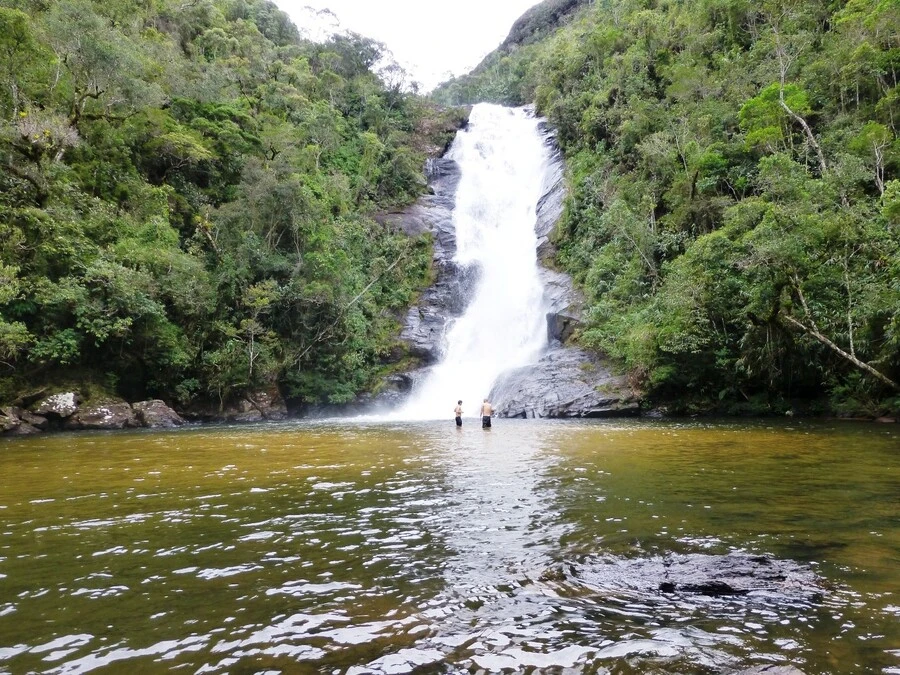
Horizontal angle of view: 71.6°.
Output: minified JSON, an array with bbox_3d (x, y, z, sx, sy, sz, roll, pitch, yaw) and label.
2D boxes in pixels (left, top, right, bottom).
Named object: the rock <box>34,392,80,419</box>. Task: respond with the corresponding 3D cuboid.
[{"bbox_3d":[-18.178,3.126,28.900,1.800,1.149,1.500,3,-6,-33],"label":"rock"}]

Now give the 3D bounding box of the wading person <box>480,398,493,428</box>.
[{"bbox_3d":[1.660,3.606,27.927,0.550,1.700,0.350,0,-5,6],"label":"wading person"}]

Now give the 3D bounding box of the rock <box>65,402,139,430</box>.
[{"bbox_3d":[-15.807,3.546,28.300,2.882,1.135,2.000,3,-6,-33],"label":"rock"}]

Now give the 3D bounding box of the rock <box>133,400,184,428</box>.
[{"bbox_3d":[-13.928,3.648,29.800,2.169,1.237,1.700,3,-6,-30],"label":"rock"}]

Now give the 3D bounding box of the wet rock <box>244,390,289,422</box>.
[{"bbox_3d":[-10.453,3.838,35.500,2.247,1.635,1.900,2,-5,-23],"label":"wet rock"}]

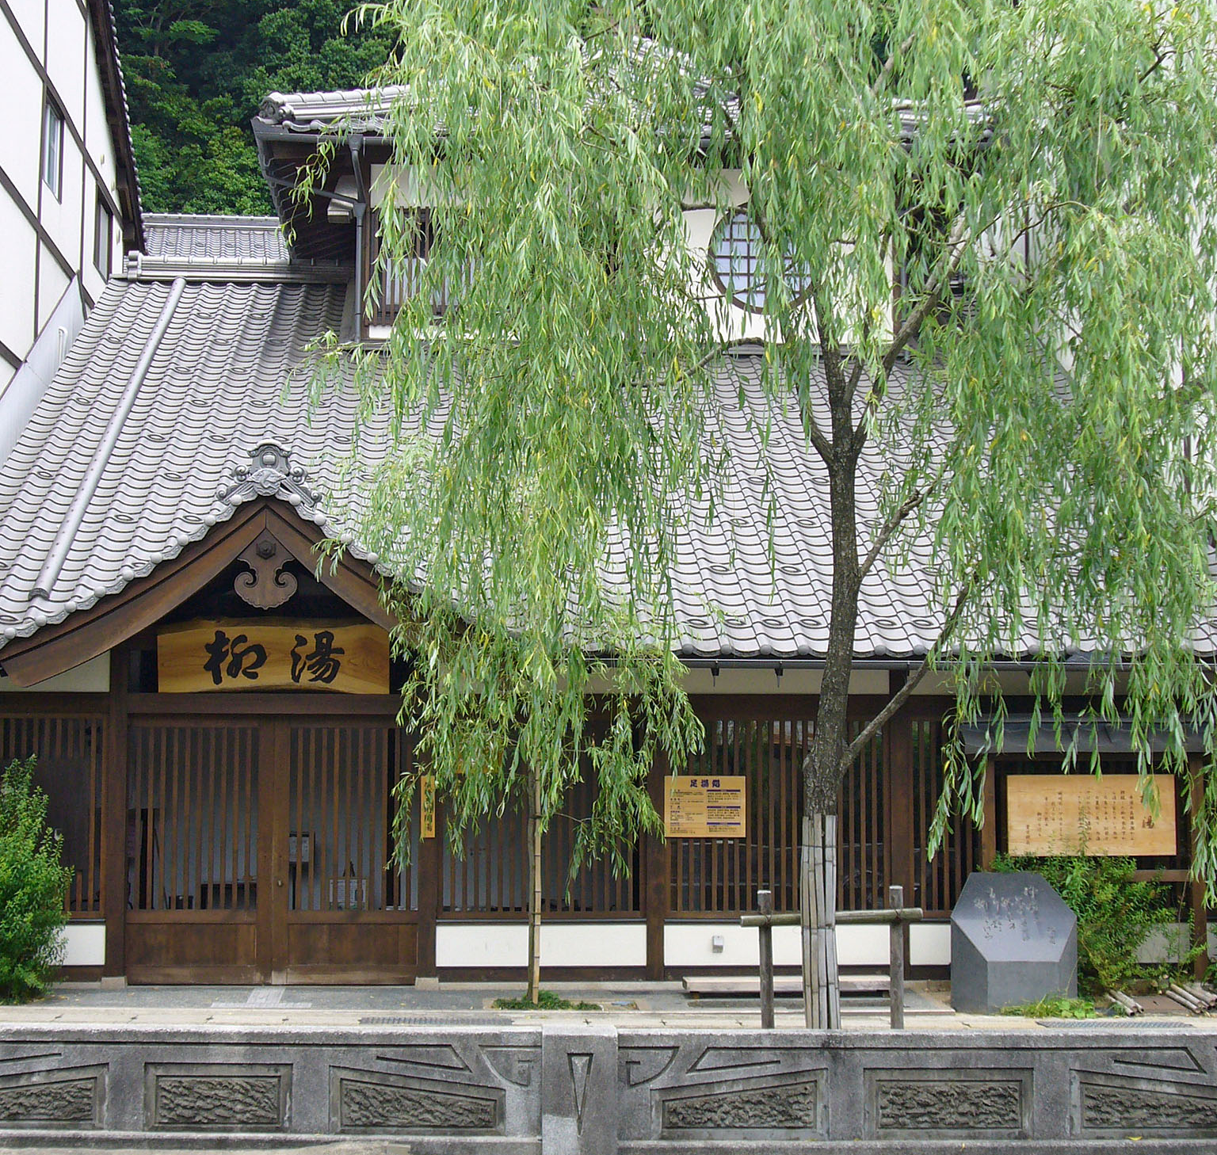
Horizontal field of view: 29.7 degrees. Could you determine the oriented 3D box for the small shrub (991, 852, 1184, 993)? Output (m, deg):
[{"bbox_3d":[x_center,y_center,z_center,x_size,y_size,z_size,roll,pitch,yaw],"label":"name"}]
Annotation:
[{"bbox_3d":[3.419,2.468,16.411,1.270,1.000,0.950,1,-5,-4],"label":"small shrub"}]

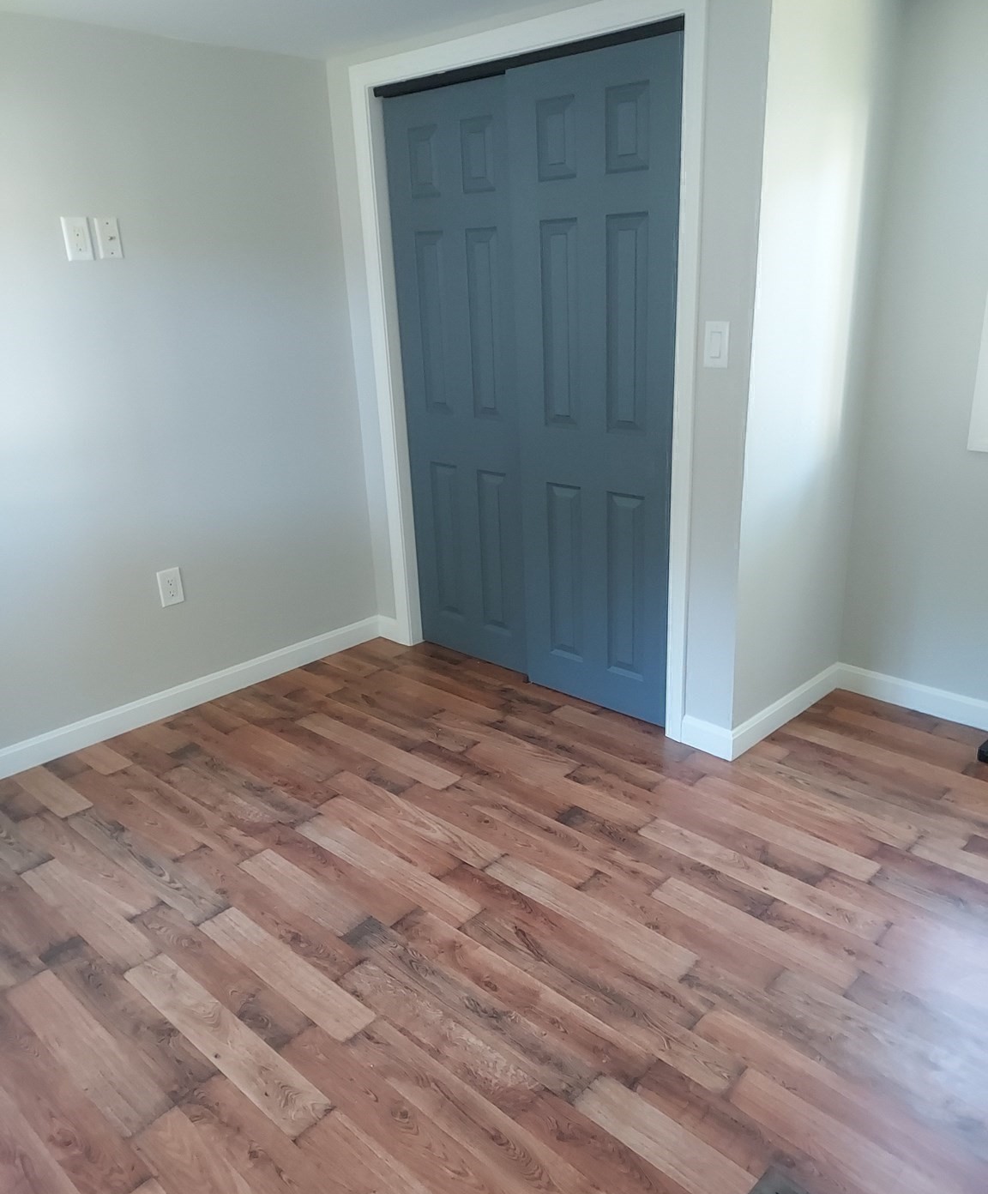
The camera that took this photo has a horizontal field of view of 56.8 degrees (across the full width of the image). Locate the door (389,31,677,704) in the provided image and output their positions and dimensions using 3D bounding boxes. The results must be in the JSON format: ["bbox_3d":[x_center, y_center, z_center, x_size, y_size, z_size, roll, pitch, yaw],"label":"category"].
[{"bbox_3d":[0.114,-0.633,3.052,1.210,1.985,0.080,15,27,40],"label":"door"}]

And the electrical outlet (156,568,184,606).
[{"bbox_3d":[-1.115,-0.033,3.155,0.078,0.124,0.010,-21,27,-40],"label":"electrical outlet"}]

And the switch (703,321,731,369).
[{"bbox_3d":[0.601,-0.680,2.462,0.073,0.120,0.010,15,27,40],"label":"switch"}]

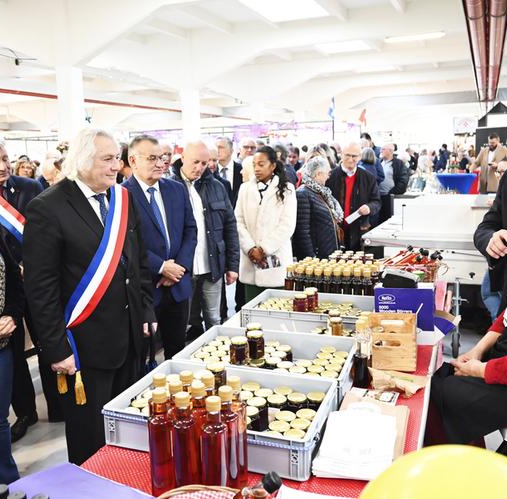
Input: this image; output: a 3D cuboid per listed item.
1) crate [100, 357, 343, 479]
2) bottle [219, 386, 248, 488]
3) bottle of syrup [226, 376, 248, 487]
[{"bbox_3d":[-0.077,0.485,1.673,0.600,0.118,0.400,3,10,18],"label":"crate"},{"bbox_3d":[-0.066,0.471,1.379,0.061,0.280,0.061,-1,10,-6],"label":"bottle"},{"bbox_3d":[-0.048,0.461,1.437,0.061,0.280,0.061,-1,10,-6],"label":"bottle of syrup"}]

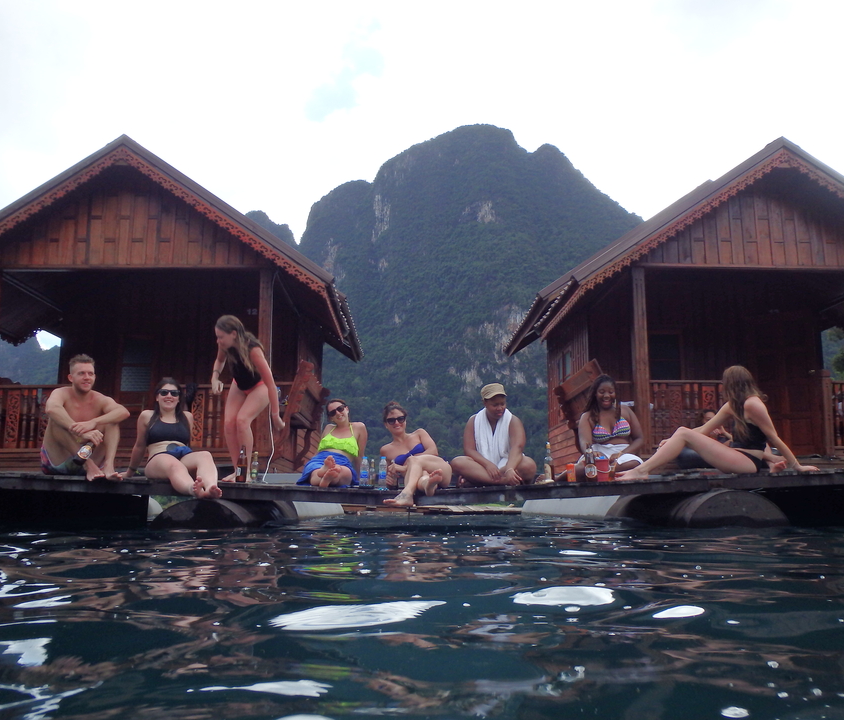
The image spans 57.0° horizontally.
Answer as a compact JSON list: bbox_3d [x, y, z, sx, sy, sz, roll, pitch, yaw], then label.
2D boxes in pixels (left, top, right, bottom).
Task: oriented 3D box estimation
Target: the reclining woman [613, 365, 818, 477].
[{"bbox_3d":[2.224,0.479,5.905,1.430,0.840,0.570,0,-10,-3],"label":"reclining woman"}]

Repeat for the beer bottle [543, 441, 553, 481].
[{"bbox_3d":[0.975,0.786,6.034,0.077,0.305,0.077,0,-10,0],"label":"beer bottle"}]

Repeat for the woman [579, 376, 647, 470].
[{"bbox_3d":[1.554,0.548,6.400,0.540,0.840,0.600,-1,-10,8],"label":"woman"}]

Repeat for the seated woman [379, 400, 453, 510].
[{"bbox_3d":[-0.027,0.706,6.068,0.540,0.840,0.750,-2,-10,11],"label":"seated woman"}]

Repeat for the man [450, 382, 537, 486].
[{"bbox_3d":[0.575,0.595,6.240,0.700,0.820,0.600,0,-10,0],"label":"man"}]

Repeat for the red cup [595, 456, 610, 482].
[{"bbox_3d":[1.409,0.856,6.063,0.130,0.185,0.130,0,-10,0],"label":"red cup"}]

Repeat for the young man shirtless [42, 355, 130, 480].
[{"bbox_3d":[-2.568,0.460,5.908,0.570,0.880,0.680,6,-12,-33],"label":"young man shirtless"}]

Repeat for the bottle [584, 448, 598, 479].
[{"bbox_3d":[1.312,0.803,6.011,0.073,0.265,0.073,0,-10,0],"label":"bottle"}]

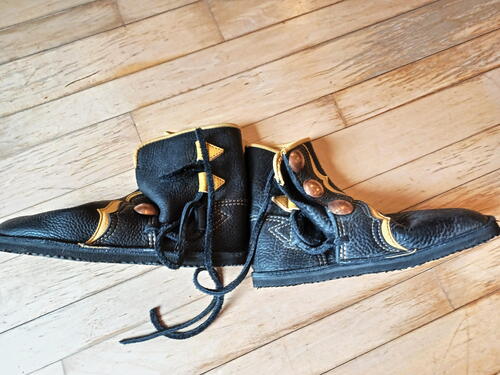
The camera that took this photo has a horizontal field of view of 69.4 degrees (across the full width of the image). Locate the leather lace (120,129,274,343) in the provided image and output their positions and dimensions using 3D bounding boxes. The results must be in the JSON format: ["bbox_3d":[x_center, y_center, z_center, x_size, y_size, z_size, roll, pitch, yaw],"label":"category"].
[{"bbox_3d":[-0.061,0.065,0.423,0.148,0.086,0.259,9,76,0],"label":"leather lace"}]

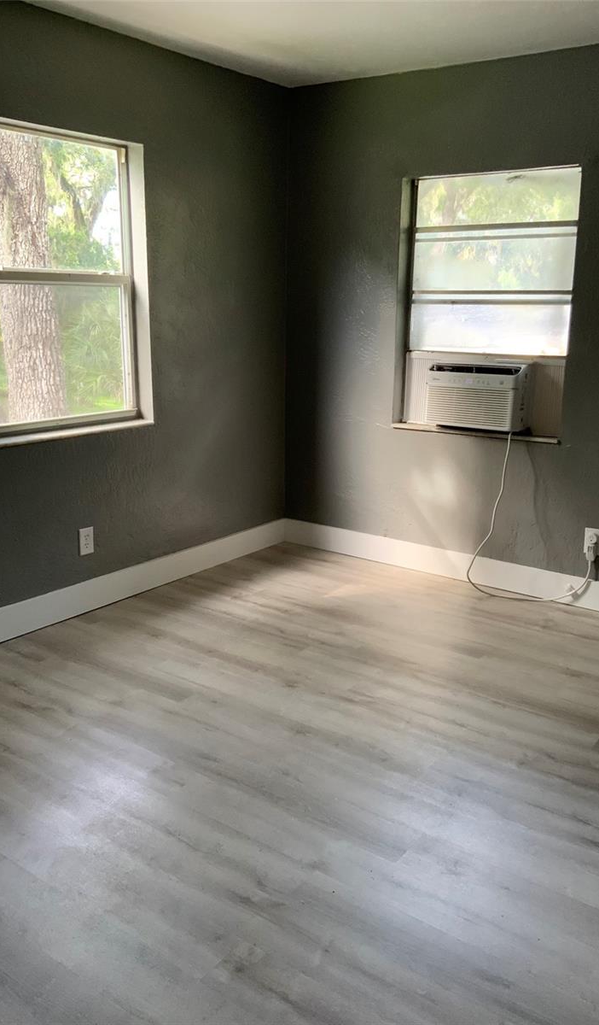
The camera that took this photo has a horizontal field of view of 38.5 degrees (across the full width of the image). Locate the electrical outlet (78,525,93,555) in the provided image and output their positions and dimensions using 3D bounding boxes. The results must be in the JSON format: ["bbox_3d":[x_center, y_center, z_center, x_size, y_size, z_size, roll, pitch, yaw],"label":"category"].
[{"bbox_3d":[-0.954,0.131,3.870,0.012,0.120,0.075,11,17,35],"label":"electrical outlet"}]

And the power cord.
[{"bbox_3d":[1.105,0.034,4.080,0.600,0.820,0.150,11,17,35],"label":"power cord"}]

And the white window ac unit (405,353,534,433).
[{"bbox_3d":[0.892,-0.596,4.262,0.490,0.320,0.330,11,17,35],"label":"white window ac unit"}]

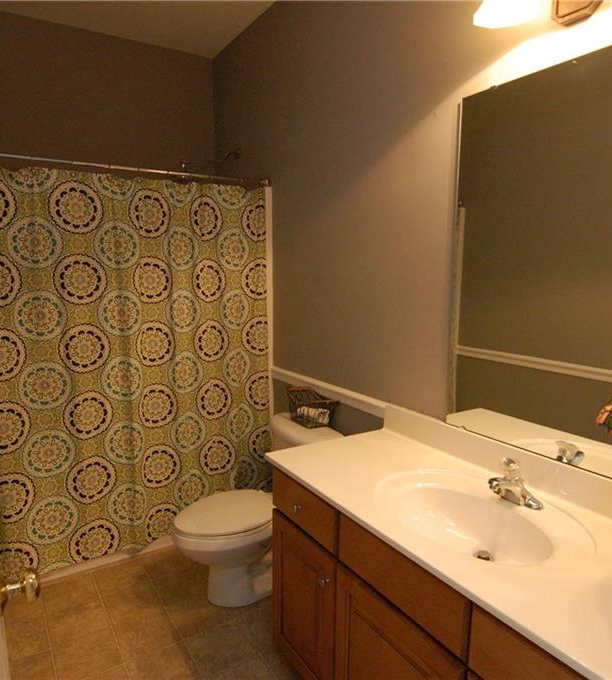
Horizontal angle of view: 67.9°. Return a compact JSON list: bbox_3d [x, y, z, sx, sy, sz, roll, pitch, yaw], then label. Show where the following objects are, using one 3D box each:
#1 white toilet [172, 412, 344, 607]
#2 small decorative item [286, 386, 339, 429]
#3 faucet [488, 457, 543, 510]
[{"bbox_3d":[-0.225,0.781,2.116,0.745,0.690,0.420,-5,9,-34],"label":"white toilet"},{"bbox_3d":[0.004,0.335,2.229,0.170,0.140,0.220,-5,9,-34],"label":"small decorative item"},{"bbox_3d":[0.570,0.401,1.300,0.165,0.128,0.160,-5,9,-34],"label":"faucet"}]

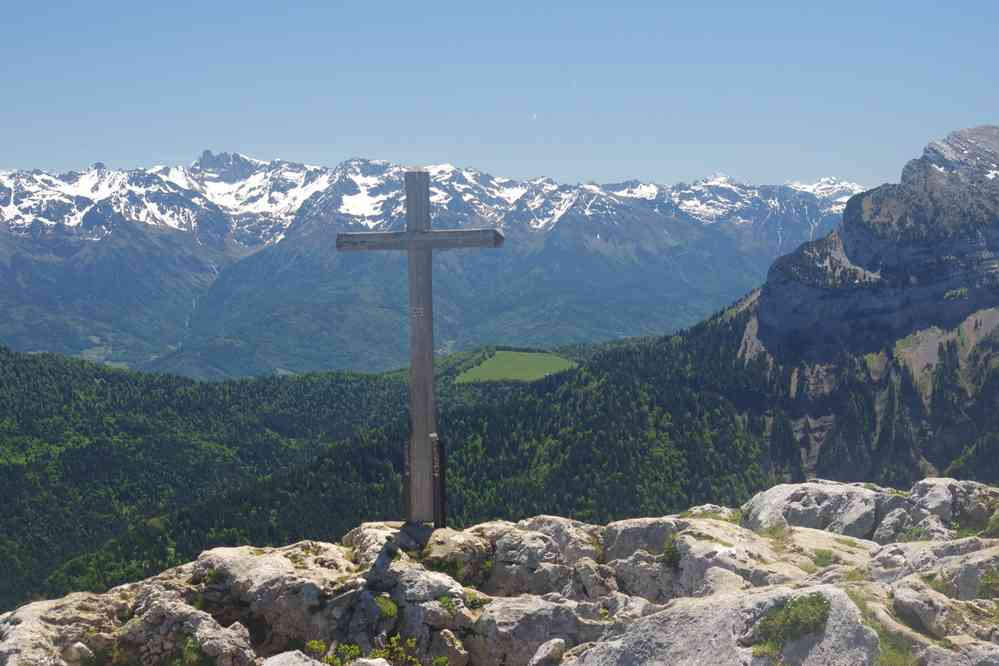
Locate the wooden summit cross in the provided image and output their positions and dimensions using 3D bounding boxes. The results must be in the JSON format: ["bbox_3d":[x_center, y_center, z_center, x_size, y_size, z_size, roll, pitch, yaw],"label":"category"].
[{"bbox_3d":[-0.589,0.102,14.100,1.310,2.700,0.150,0,3,18],"label":"wooden summit cross"}]

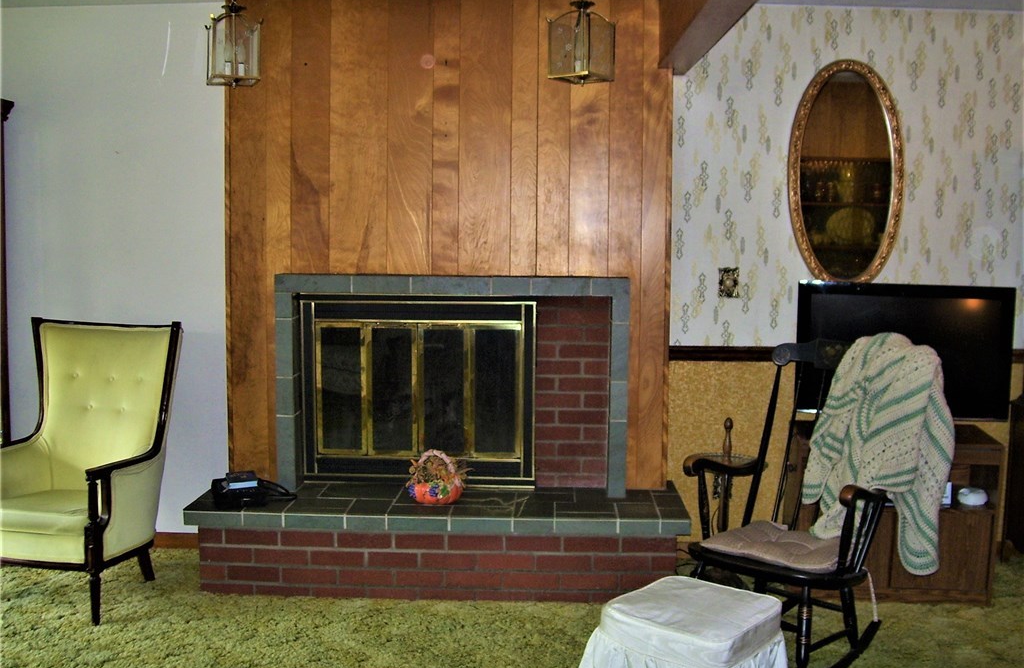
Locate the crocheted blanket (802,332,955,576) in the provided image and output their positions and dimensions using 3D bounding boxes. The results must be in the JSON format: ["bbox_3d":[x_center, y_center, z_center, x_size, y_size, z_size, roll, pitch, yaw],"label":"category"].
[{"bbox_3d":[1.163,0.383,3.380,0.390,0.740,0.310,5,7,40],"label":"crocheted blanket"}]

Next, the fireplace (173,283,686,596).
[{"bbox_3d":[-0.276,0.388,4.152,1.866,1.211,0.548,1,6,2],"label":"fireplace"}]

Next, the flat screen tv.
[{"bbox_3d":[1.488,0.071,4.054,0.790,0.505,0.090,2,6,13],"label":"flat screen tv"}]

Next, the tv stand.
[{"bbox_3d":[1.468,0.685,4.163,0.742,0.610,0.410,1,6,10],"label":"tv stand"}]

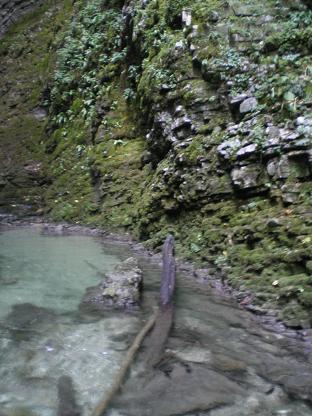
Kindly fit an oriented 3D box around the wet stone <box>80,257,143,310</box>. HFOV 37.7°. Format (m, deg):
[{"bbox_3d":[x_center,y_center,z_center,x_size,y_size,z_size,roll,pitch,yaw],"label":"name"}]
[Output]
[{"bbox_3d":[-0.476,0.827,5.000,0.620,0.380,0.550,1,11,6],"label":"wet stone"}]

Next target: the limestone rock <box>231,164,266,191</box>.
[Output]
[{"bbox_3d":[1.134,-0.374,5.600,0.400,0.280,0.300,3,11,17],"label":"limestone rock"}]

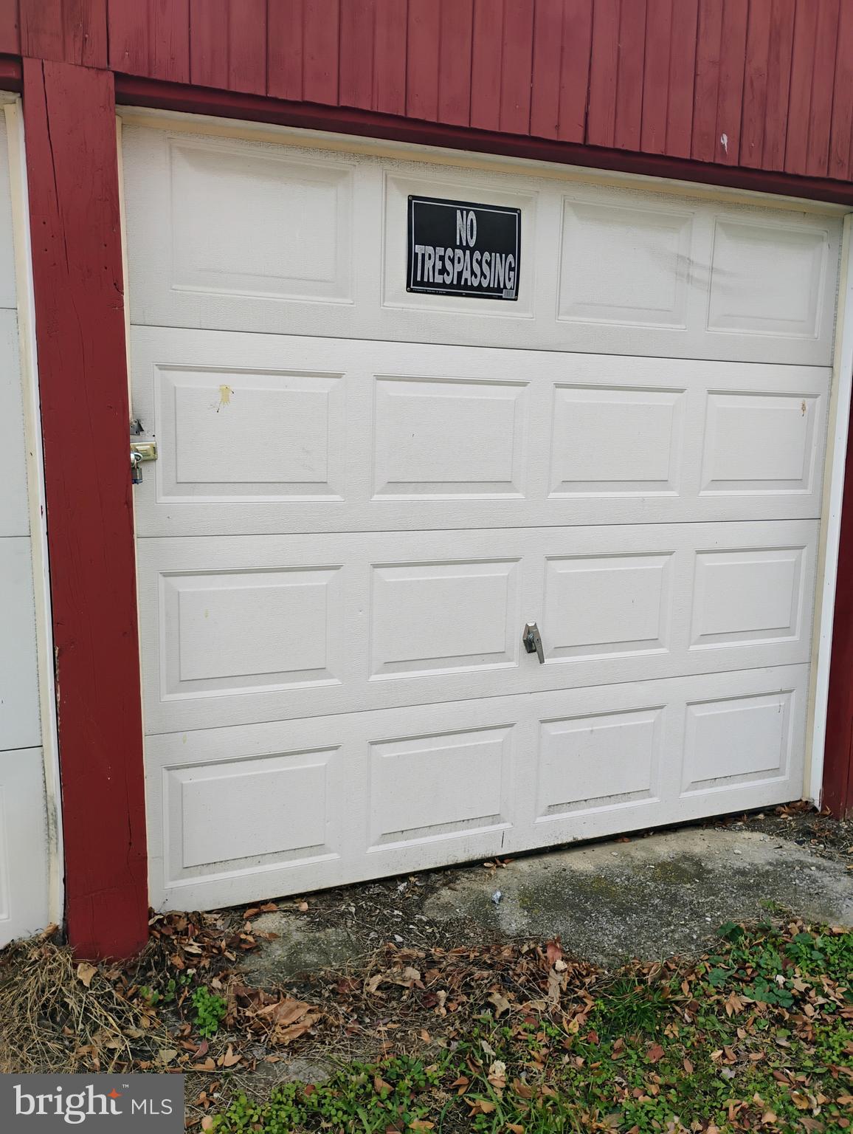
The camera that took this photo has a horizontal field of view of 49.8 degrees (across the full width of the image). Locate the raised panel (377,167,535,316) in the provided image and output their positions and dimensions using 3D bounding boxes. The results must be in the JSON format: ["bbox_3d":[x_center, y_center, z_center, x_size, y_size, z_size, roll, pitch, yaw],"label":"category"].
[{"bbox_3d":[0.103,-0.903,2.606,0.473,0.350,0.020,-3,10,-24],"label":"raised panel"}]

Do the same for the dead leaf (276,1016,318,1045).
[{"bbox_3d":[-0.300,1.067,2.113,0.065,0.030,0.115,10,12,44],"label":"dead leaf"}]

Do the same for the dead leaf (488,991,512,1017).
[{"bbox_3d":[0.180,1.064,2.236,0.055,0.030,0.067,2,9,6],"label":"dead leaf"}]

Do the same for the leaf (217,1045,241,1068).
[{"bbox_3d":[-0.437,1.084,2.033,0.055,0.022,0.055,-1,9,-12],"label":"leaf"}]

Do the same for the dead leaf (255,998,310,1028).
[{"bbox_3d":[-0.343,1.058,2.178,0.130,0.035,0.080,0,9,-9],"label":"dead leaf"}]

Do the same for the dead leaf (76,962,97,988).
[{"bbox_3d":[-0.851,1.019,2.297,0.050,0.032,0.070,-2,9,-21],"label":"dead leaf"}]

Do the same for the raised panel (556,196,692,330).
[{"bbox_3d":[0.621,-0.926,2.835,0.473,0.350,0.020,-3,10,-24],"label":"raised panel"}]

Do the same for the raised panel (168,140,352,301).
[{"bbox_3d":[-0.415,-0.880,2.376,0.473,0.350,0.020,-3,10,-24],"label":"raised panel"}]

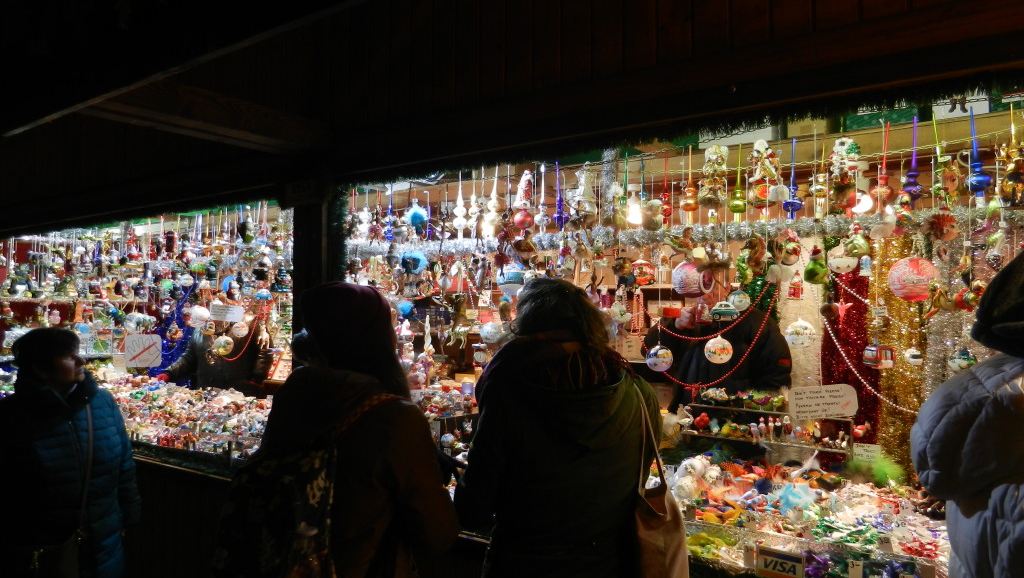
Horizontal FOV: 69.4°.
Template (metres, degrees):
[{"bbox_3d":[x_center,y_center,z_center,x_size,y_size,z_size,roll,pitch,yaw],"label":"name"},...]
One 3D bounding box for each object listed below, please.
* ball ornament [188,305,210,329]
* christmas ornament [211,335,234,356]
[{"bbox_3d":[-1.634,0.144,3.870,0.107,0.108,0.107,-1,-2,38],"label":"ball ornament"},{"bbox_3d":[-1.489,0.292,3.820,0.100,0.105,0.100,-1,-2,38],"label":"christmas ornament"}]

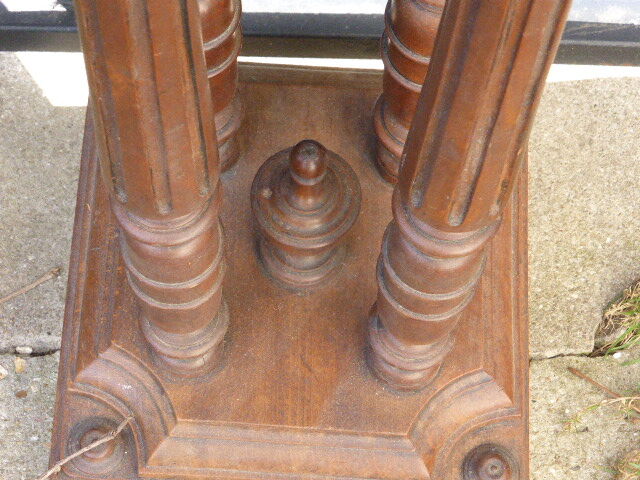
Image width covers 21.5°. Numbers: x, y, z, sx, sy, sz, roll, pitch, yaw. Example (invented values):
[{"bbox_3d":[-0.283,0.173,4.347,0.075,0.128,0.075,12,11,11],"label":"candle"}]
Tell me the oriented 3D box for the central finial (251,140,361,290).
[{"bbox_3d":[-0.010,-0.026,1.193,0.077,0.169,0.077,0,67,-2],"label":"central finial"}]

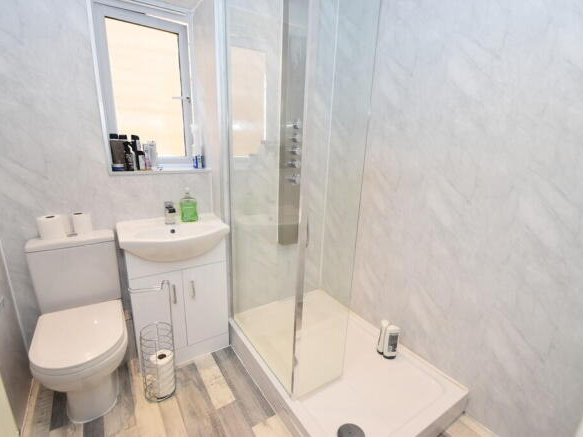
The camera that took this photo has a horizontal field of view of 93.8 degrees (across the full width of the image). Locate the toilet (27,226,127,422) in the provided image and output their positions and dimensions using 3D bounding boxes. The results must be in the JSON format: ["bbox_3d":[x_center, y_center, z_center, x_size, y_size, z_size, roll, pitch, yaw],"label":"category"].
[{"bbox_3d":[-1.064,0.544,1.392,0.361,0.796,0.679,-7,17,-33],"label":"toilet"}]

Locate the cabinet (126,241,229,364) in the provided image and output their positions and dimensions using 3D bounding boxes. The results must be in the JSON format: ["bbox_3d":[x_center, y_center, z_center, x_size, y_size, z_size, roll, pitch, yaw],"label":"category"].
[{"bbox_3d":[-0.739,0.475,1.771,0.524,0.767,0.398,-7,17,-33],"label":"cabinet"}]

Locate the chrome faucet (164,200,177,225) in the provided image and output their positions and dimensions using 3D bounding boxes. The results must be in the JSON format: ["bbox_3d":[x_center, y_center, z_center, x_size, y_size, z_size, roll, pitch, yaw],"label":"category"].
[{"bbox_3d":[-0.737,-0.026,1.673,0.050,0.145,0.138,-7,17,-33],"label":"chrome faucet"}]

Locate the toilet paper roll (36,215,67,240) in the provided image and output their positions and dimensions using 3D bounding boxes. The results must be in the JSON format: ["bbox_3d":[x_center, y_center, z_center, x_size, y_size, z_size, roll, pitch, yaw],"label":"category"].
[{"bbox_3d":[-1.299,0.052,1.472,0.106,0.103,0.106,-7,17,-33],"label":"toilet paper roll"}]

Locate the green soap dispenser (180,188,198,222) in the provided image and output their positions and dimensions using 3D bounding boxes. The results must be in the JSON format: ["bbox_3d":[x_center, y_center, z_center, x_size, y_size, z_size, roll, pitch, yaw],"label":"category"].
[{"bbox_3d":[-0.664,-0.086,1.778,0.095,0.215,0.055,-5,16,-25],"label":"green soap dispenser"}]

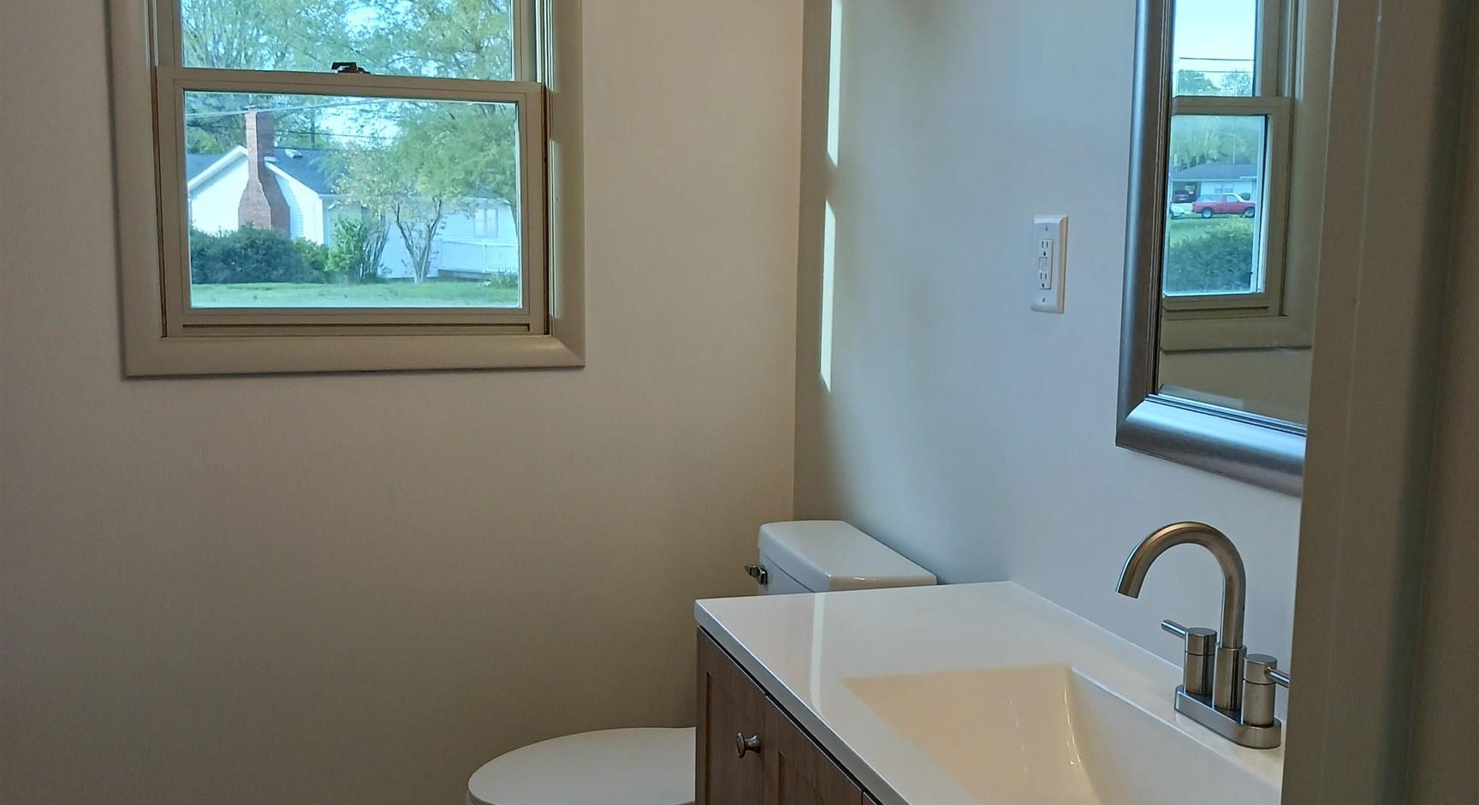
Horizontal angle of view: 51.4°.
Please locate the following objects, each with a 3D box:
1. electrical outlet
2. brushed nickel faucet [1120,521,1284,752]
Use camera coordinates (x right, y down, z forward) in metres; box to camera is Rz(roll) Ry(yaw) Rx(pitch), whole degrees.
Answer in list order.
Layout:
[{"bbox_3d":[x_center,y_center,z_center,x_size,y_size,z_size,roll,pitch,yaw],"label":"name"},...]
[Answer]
[{"bbox_3d":[0.420,-0.188,2.094,0.009,0.128,0.084,-2,8,-17],"label":"electrical outlet"},{"bbox_3d":[0.464,0.231,1.591,0.172,0.220,0.215,-2,8,-17],"label":"brushed nickel faucet"}]

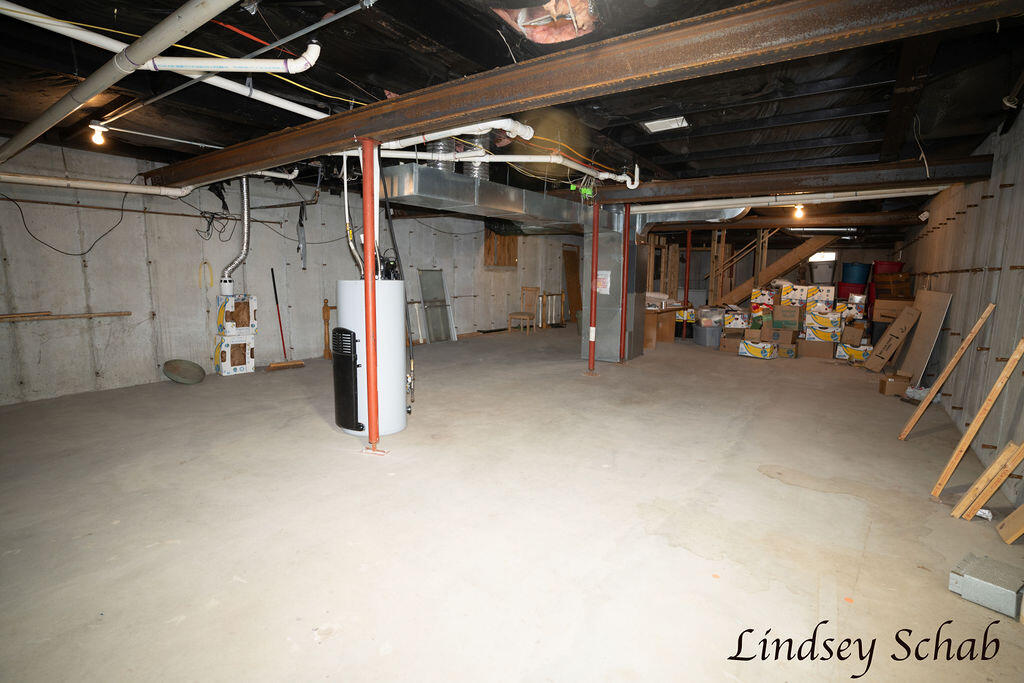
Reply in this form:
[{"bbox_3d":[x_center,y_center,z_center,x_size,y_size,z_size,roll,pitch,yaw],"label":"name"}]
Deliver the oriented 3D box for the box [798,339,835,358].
[{"bbox_3d":[5.283,0.132,8.381,0.520,0.280,0.410,5,9,27],"label":"box"}]

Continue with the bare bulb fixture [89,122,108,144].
[{"bbox_3d":[-3.244,-1.635,3.801,0.120,0.170,0.120,6,10,35],"label":"bare bulb fixture"}]

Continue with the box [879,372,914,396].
[{"bbox_3d":[4.551,0.533,5.762,0.225,0.200,0.225,3,8,17],"label":"box"}]

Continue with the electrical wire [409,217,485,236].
[{"bbox_3d":[-1.216,-2.341,9.867,0.040,0.240,2.200,6,10,35],"label":"electrical wire"}]

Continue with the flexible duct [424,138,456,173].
[{"bbox_3d":[-0.682,-1.749,4.625,0.260,0.380,0.260,1,8,0],"label":"flexible duct"}]

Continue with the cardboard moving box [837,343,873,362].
[{"bbox_3d":[5.894,0.180,8.296,0.500,0.240,0.380,6,10,35],"label":"cardboard moving box"}]

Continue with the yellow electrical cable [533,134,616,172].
[{"bbox_3d":[0.630,-1.747,4.585,0.120,0.130,1.700,6,10,35],"label":"yellow electrical cable"}]

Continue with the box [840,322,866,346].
[{"bbox_3d":[5.856,-0.120,8.309,0.270,0.310,0.280,15,14,34],"label":"box"}]

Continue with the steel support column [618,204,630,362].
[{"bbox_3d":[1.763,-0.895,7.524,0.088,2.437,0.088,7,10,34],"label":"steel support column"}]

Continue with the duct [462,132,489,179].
[{"bbox_3d":[-0.369,-1.895,4.980,0.270,0.520,0.270,1,8,0],"label":"duct"}]

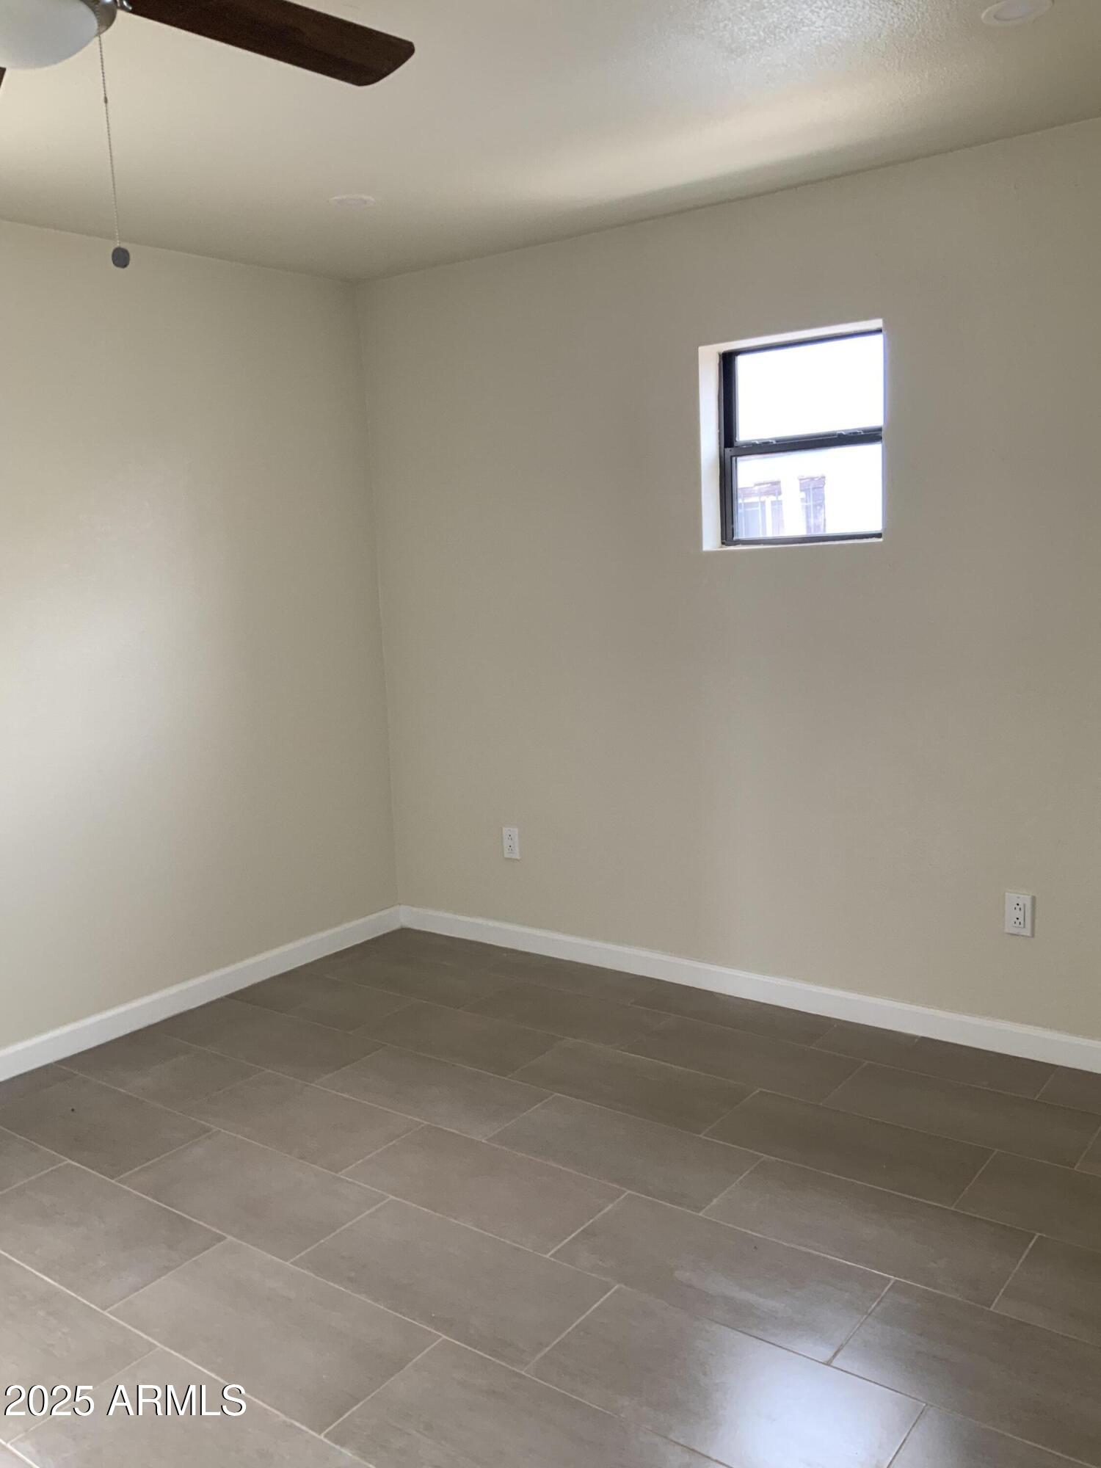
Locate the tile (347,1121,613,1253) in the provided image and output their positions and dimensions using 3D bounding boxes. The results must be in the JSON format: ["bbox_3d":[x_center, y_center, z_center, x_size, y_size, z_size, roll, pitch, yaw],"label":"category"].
[{"bbox_3d":[-0.159,1.037,2.825,0.610,0.010,0.304,4,11,36],"label":"tile"}]

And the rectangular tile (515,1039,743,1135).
[{"bbox_3d":[0.217,0.944,3.305,0.611,0.010,0.306,4,11,37],"label":"rectangular tile"}]

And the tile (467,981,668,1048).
[{"bbox_3d":[0.048,0.872,3.812,0.611,0.010,0.306,4,11,37],"label":"tile"}]

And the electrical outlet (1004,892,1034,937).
[{"bbox_3d":[1.269,0.490,3.329,0.070,0.114,0.008,4,11,37],"label":"electrical outlet"}]

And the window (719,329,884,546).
[{"bbox_3d":[0.762,-0.851,3.618,0.554,0.580,0.070,4,11,36],"label":"window"}]

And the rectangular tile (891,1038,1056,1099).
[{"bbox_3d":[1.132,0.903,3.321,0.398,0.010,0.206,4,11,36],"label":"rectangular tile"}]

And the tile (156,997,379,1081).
[{"bbox_3d":[-0.811,0.927,3.685,0.610,0.010,0.304,4,11,36],"label":"tile"}]

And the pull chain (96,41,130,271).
[{"bbox_3d":[-0.554,-0.733,1.551,0.022,0.276,0.022,4,11,37],"label":"pull chain"}]

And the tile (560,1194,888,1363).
[{"bbox_3d":[0.333,1.074,2.461,0.610,0.010,0.304,4,11,36],"label":"tile"}]

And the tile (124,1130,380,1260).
[{"bbox_3d":[-0.693,1.055,2.840,0.611,0.010,0.306,4,11,37],"label":"tile"}]

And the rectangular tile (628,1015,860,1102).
[{"bbox_3d":[0.536,0.909,3.444,0.610,0.010,0.304,4,11,36],"label":"rectangular tile"}]

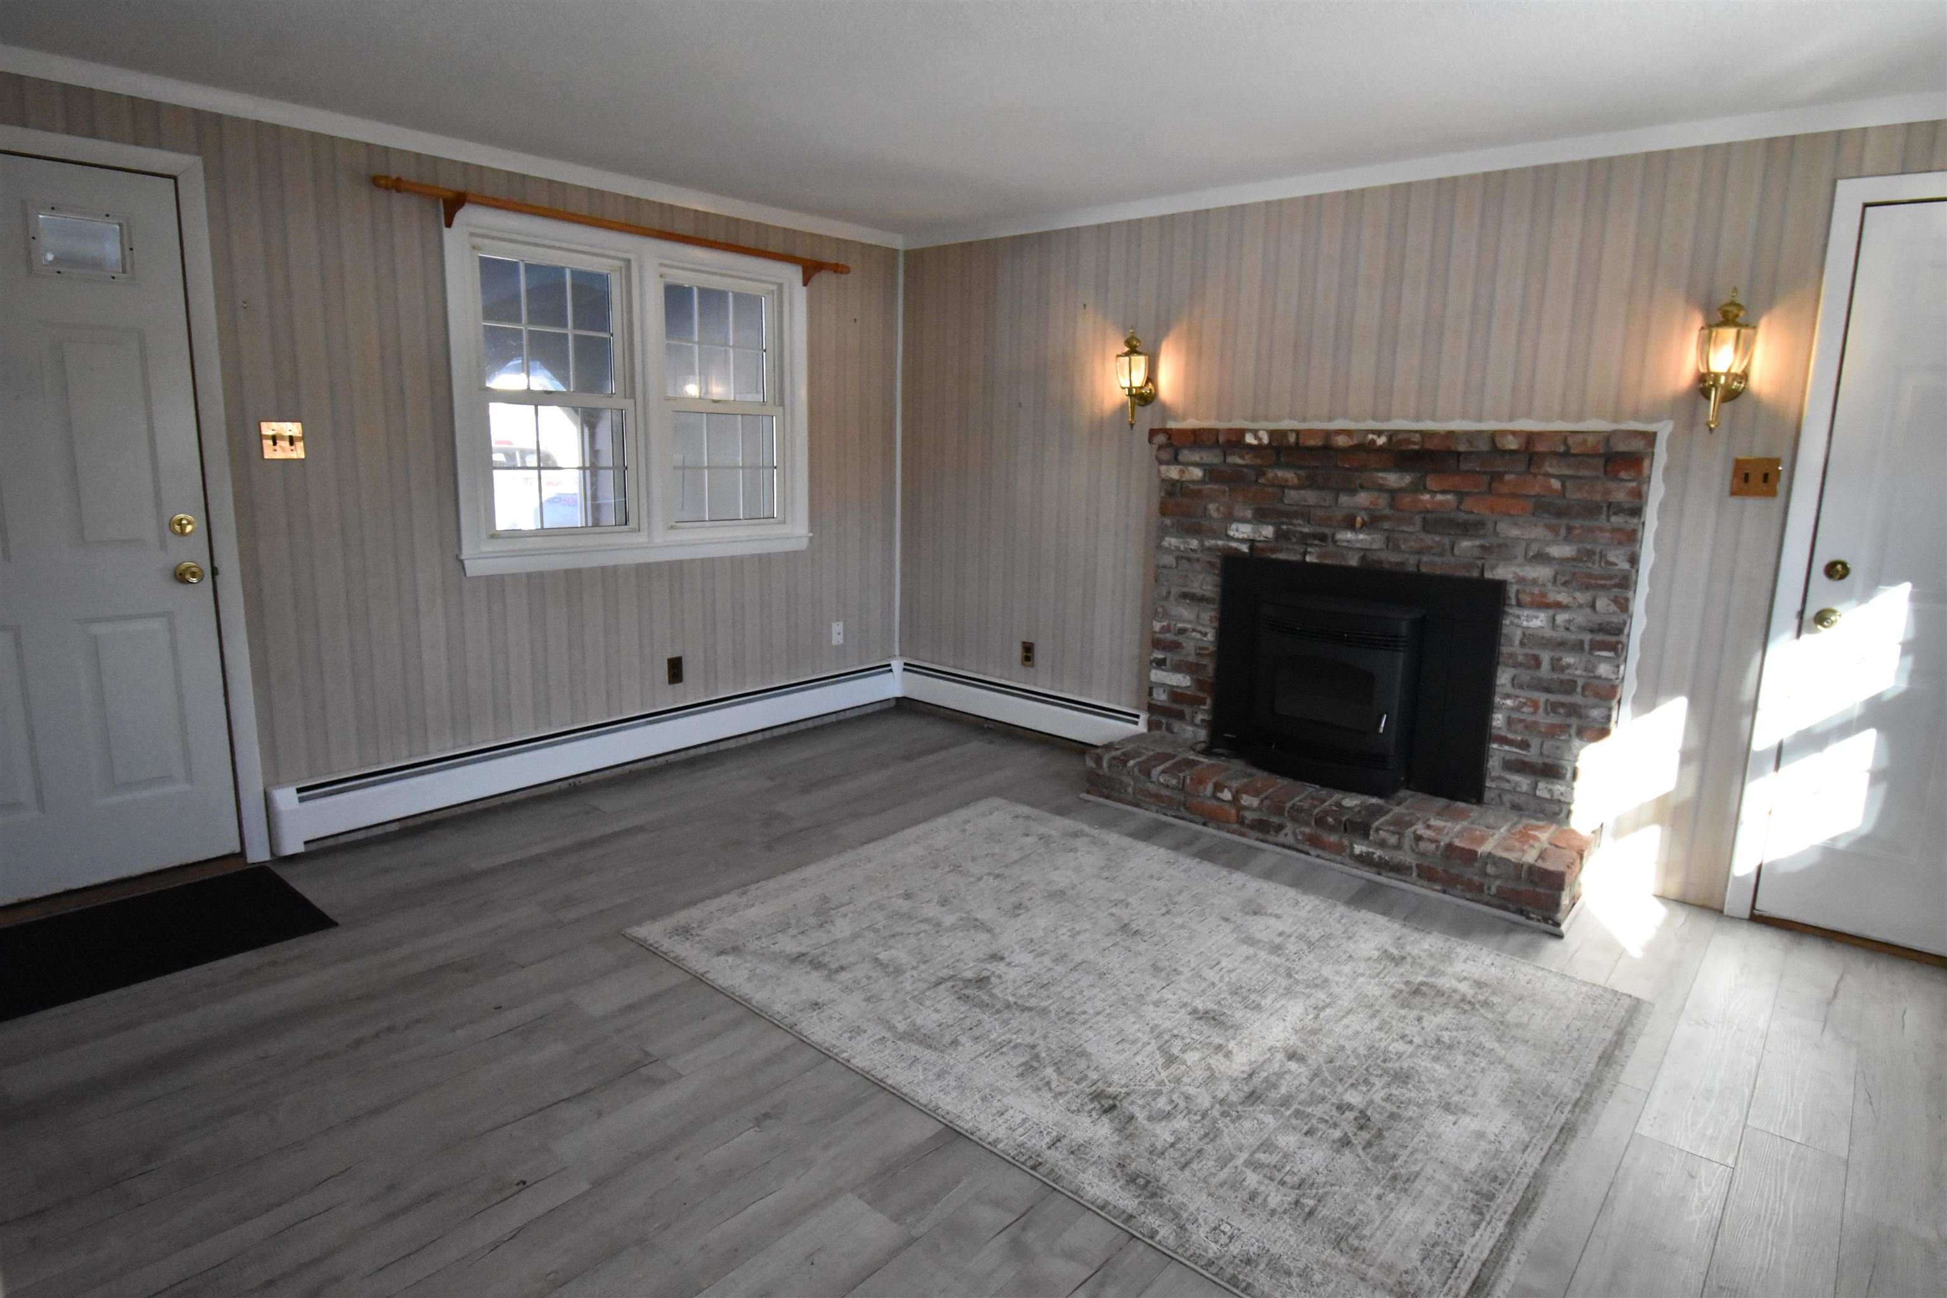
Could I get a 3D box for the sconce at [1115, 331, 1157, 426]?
[{"bbox_3d":[0.649,-1.095,4.168,0.138,0.390,0.170,11,14,39],"label":"sconce"}]

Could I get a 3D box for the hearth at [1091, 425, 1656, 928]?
[{"bbox_3d":[1.245,-0.037,3.595,1.730,1.437,0.550,11,14,39],"label":"hearth"}]

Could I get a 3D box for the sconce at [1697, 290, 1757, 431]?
[{"bbox_3d":[2.136,-0.818,2.923,0.138,0.390,0.170,11,14,39],"label":"sconce"}]

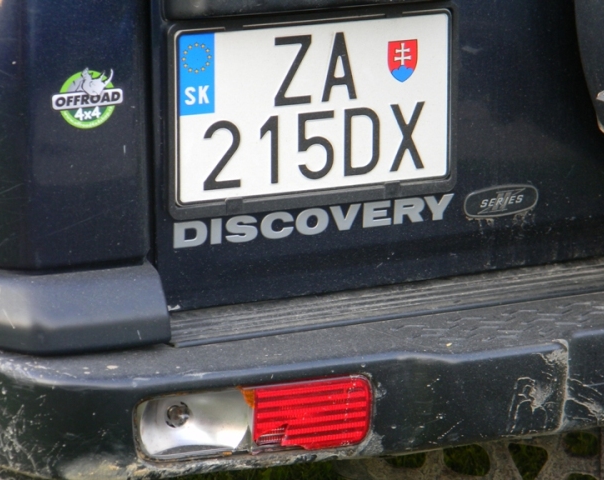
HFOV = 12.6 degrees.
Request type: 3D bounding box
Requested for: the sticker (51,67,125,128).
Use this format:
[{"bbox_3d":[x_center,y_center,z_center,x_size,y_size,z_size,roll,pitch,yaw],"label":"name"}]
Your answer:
[{"bbox_3d":[-0.235,-0.155,3.004,0.081,0.069,0.003,-5,16,-19],"label":"sticker"}]

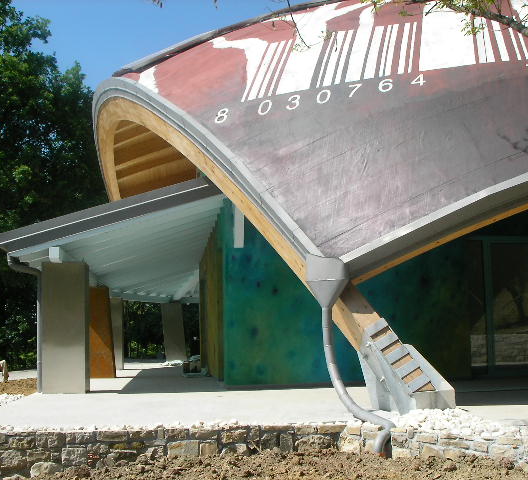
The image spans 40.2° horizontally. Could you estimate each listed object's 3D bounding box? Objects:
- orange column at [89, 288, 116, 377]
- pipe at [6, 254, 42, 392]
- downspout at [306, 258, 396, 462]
[{"bbox_3d":[-3.938,2.182,17.040,0.720,2.120,0.450,-2,-7,-8],"label":"orange column"},{"bbox_3d":[-4.250,1.492,12.866,0.580,2.400,0.250,0,-7,-8],"label":"pipe"},{"bbox_3d":[0.938,1.223,7.985,0.800,2.130,0.800,0,-7,-8],"label":"downspout"}]

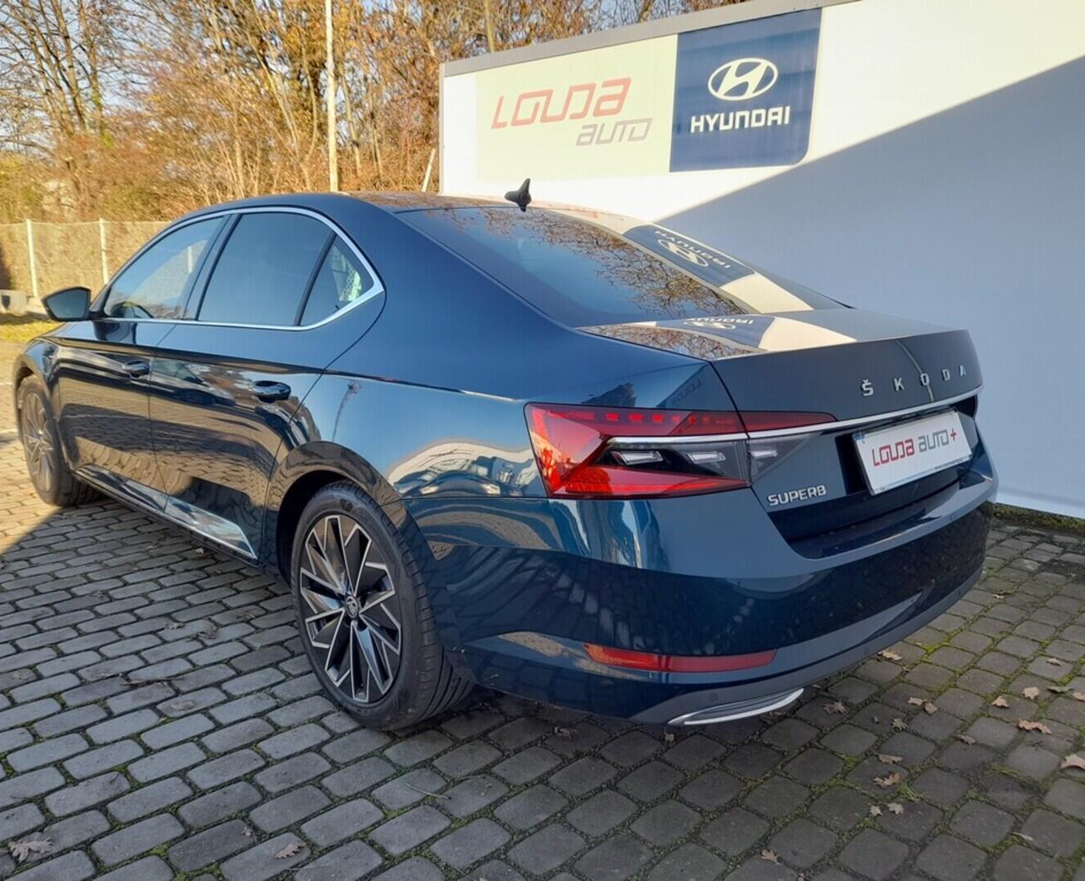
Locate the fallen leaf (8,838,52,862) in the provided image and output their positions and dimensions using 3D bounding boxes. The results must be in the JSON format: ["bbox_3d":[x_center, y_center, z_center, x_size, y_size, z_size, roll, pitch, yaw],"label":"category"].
[{"bbox_3d":[-1.035,0.820,1.716,0.072,0.015,0.075,-7,14,-35],"label":"fallen leaf"}]

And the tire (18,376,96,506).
[{"bbox_3d":[-2.397,-0.011,4.221,0.240,0.660,0.665,-10,16,-44],"label":"tire"}]

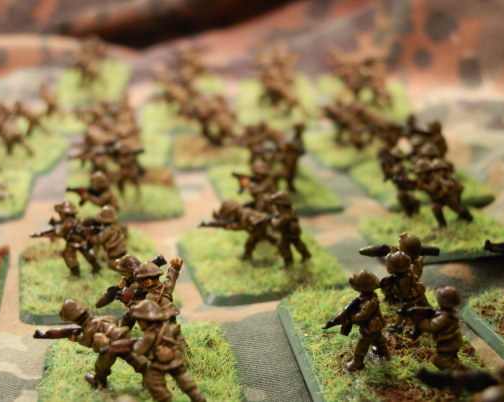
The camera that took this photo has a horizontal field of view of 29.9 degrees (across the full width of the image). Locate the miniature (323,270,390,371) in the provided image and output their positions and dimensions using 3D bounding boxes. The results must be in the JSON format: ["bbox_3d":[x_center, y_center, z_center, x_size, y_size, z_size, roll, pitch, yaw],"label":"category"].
[{"bbox_3d":[0.017,0.019,0.152,0.012,0.016,0.008,-5,15,-14],"label":"miniature"}]

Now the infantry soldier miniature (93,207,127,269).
[{"bbox_3d":[-0.031,0.009,0.205,0.010,0.017,0.008,1,15,7],"label":"infantry soldier miniature"}]

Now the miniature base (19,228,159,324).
[{"bbox_3d":[-0.036,0.016,0.213,0.032,0.004,0.050,-5,16,-13],"label":"miniature base"}]

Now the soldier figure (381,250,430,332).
[{"bbox_3d":[0.027,0.016,0.166,0.009,0.015,0.008,11,20,40],"label":"soldier figure"}]

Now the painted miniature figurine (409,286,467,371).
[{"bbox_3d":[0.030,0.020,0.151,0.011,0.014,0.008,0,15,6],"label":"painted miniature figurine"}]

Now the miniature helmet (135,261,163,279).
[{"bbox_3d":[-0.017,0.011,0.156,0.004,0.002,0.005,3,16,17],"label":"miniature helmet"}]

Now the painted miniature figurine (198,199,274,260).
[{"bbox_3d":[-0.003,0.006,0.208,0.018,0.013,0.008,-3,15,-6],"label":"painted miniature figurine"}]

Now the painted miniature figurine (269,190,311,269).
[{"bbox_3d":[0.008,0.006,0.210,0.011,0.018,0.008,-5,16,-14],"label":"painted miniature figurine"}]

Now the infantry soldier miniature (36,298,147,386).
[{"bbox_3d":[-0.025,0.023,0.149,0.019,0.014,0.008,-4,15,-9],"label":"infantry soldier miniature"}]

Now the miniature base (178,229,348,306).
[{"bbox_3d":[0.001,0.013,0.220,0.032,0.004,0.050,-5,16,-12],"label":"miniature base"}]

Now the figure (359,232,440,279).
[{"bbox_3d":[0.028,0.014,0.181,0.015,0.017,0.009,-1,15,0],"label":"figure"}]

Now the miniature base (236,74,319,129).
[{"bbox_3d":[0.010,-0.042,0.389,0.032,0.004,0.050,-1,26,0],"label":"miniature base"}]

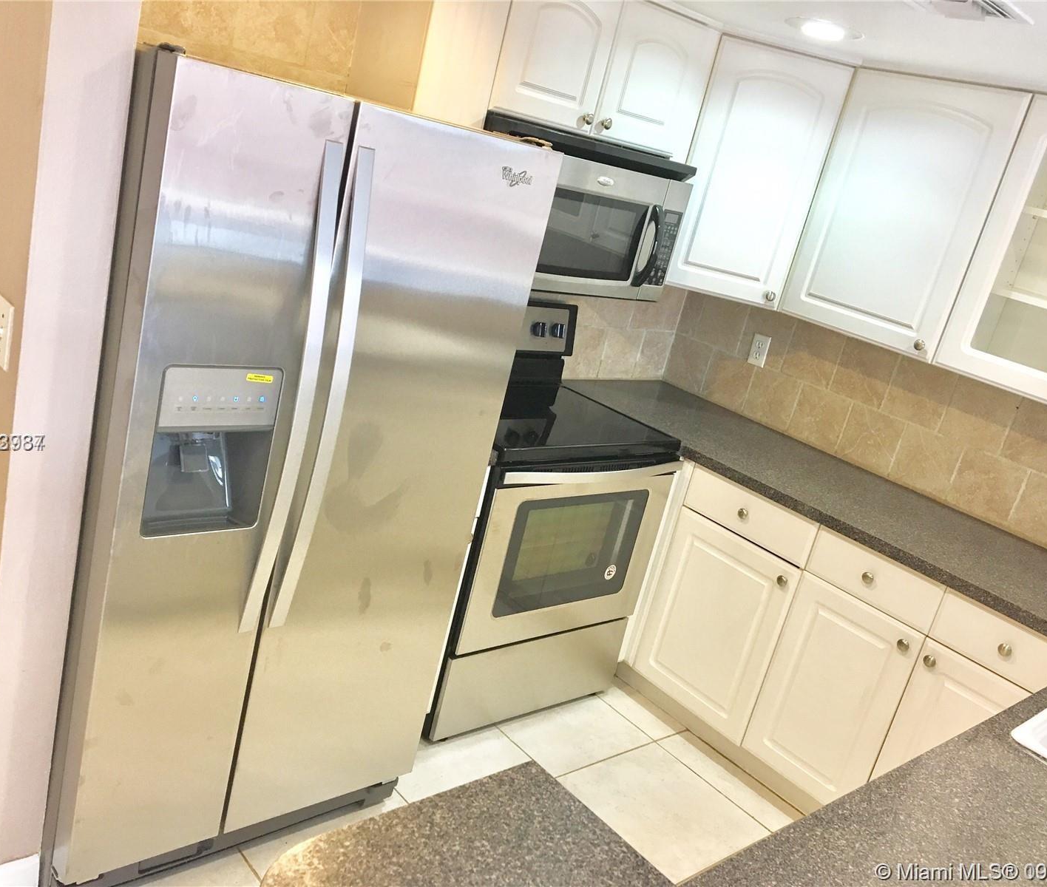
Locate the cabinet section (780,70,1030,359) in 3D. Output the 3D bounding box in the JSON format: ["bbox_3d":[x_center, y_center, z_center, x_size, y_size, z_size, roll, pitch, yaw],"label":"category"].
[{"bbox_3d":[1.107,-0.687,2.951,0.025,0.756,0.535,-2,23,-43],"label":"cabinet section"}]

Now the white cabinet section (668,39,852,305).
[{"bbox_3d":[0.718,-0.842,3.142,0.410,0.757,0.025,14,17,0],"label":"white cabinet section"}]

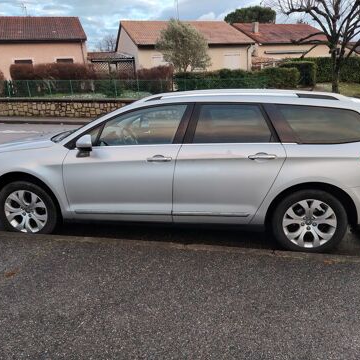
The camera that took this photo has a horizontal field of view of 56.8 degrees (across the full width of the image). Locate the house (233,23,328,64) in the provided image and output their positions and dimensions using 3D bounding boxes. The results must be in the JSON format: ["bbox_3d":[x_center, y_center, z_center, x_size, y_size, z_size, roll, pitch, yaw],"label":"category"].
[{"bbox_3d":[9.629,-13.238,34.822,9.070,5.700,9.600,-9,18,-19],"label":"house"}]

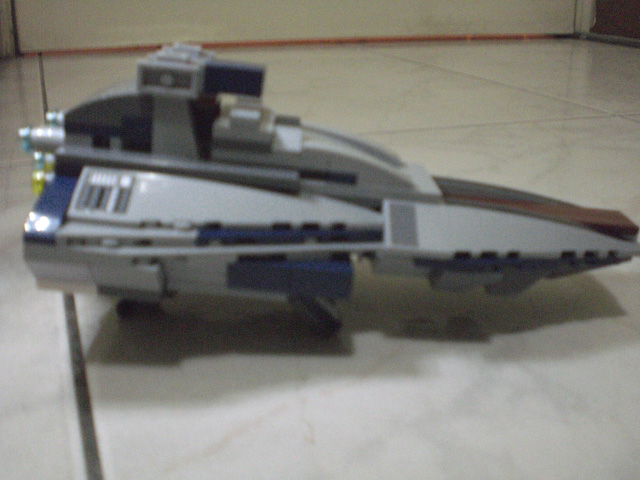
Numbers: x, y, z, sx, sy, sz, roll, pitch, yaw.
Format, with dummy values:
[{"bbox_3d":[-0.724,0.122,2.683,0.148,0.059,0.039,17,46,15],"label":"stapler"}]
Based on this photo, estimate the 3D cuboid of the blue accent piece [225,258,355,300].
[{"bbox_3d":[-0.007,0.009,0.183,0.032,0.007,0.010,5,22,2],"label":"blue accent piece"}]

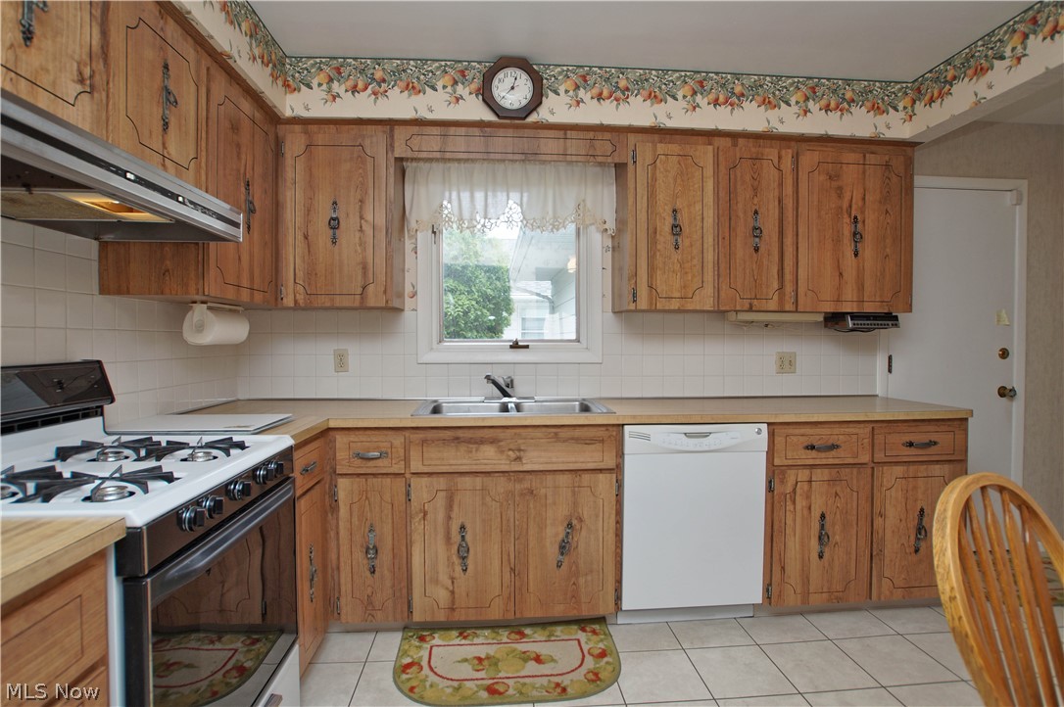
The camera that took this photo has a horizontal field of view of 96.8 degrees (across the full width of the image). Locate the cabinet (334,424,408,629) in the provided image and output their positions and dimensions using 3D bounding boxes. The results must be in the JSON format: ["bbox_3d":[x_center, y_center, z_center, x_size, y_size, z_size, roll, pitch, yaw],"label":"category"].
[{"bbox_3d":[-0.656,0.689,2.141,0.283,0.818,0.598,0,1,-5],"label":"cabinet"}]

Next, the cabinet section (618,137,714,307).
[{"bbox_3d":[0.622,-0.575,2.272,0.404,0.760,0.309,0,1,-4],"label":"cabinet section"}]

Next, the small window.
[{"bbox_3d":[-0.104,-0.455,2.483,1.030,1.026,0.100,0,1,-5],"label":"small window"}]

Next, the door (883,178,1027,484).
[{"bbox_3d":[2.392,0.082,2.694,0.830,2.085,0.055,0,1,-5],"label":"door"}]

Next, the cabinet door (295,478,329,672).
[{"bbox_3d":[-0.781,0.764,1.667,0.021,0.602,0.275,0,1,-5],"label":"cabinet door"}]

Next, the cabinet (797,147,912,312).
[{"bbox_3d":[1.566,-0.588,2.299,0.577,0.766,0.022,0,1,-5],"label":"cabinet"}]

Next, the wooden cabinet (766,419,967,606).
[{"bbox_3d":[1.418,0.687,2.307,0.895,0.818,0.598,0,1,-5],"label":"wooden cabinet"}]

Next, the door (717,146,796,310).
[{"bbox_3d":[1.025,-0.564,2.157,0.356,0.741,0.025,0,1,-4],"label":"door"}]

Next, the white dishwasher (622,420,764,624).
[{"bbox_3d":[0.650,0.707,2.241,0.608,0.849,0.598,0,1,-5],"label":"white dishwasher"}]

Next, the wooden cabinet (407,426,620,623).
[{"bbox_3d":[-0.090,0.688,2.186,0.856,0.818,0.598,0,1,-5],"label":"wooden cabinet"}]

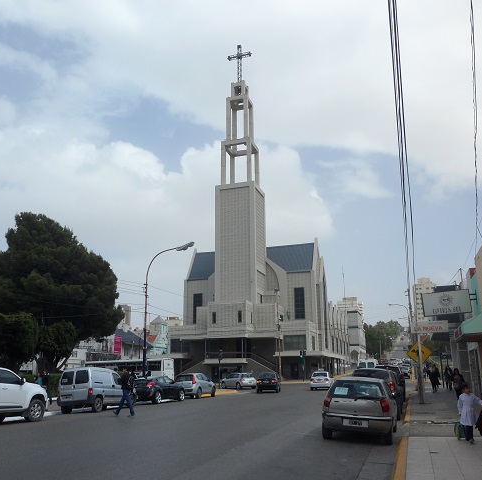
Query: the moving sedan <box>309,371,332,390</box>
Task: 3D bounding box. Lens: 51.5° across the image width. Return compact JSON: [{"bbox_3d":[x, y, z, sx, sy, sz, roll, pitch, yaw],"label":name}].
[{"bbox_3d":[6.443,10.988,39.065,1.680,1.460,4.200,-4,-15,14],"label":"moving sedan"}]

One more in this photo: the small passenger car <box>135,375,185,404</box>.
[{"bbox_3d":[-4.549,8.228,27.582,1.790,1.410,4.220,-5,-15,18],"label":"small passenger car"}]

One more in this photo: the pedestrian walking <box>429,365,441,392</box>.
[{"bbox_3d":[11.674,8.352,30.103,0.500,1.640,0.400,-5,-15,18],"label":"pedestrian walking"}]

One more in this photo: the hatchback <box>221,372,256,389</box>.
[{"bbox_3d":[-0.239,12.442,44.156,1.680,1.450,4.000,7,-16,-28],"label":"hatchback"}]

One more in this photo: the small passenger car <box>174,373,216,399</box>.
[{"bbox_3d":[-2.904,9.470,32.466,1.670,1.460,3.900,-5,-15,18],"label":"small passenger car"}]

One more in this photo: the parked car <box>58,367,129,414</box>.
[{"bbox_3d":[-6.082,6.481,21.887,1.720,1.800,4.120,-5,-15,18],"label":"parked car"}]

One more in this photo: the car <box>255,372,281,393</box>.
[{"bbox_3d":[2.048,10.699,37.565,1.670,1.450,4.200,-2,-14,8],"label":"car"}]

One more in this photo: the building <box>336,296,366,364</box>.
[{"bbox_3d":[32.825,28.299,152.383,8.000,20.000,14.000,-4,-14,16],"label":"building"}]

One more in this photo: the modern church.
[{"bbox_3d":[4.243,-3.988,89.855,24.500,56.000,34.000,-5,-15,18],"label":"modern church"}]

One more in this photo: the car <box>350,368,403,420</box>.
[{"bbox_3d":[4.817,5.483,17.895,1.700,1.600,4.000,-5,-15,18],"label":"car"}]

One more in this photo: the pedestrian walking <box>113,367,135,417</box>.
[{"bbox_3d":[-4.311,5.673,18.659,0.680,1.750,0.500,-3,-14,10],"label":"pedestrian walking"}]

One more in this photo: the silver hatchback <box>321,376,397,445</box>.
[{"bbox_3d":[3.104,4.235,12.708,1.620,1.440,3.780,-5,-15,18],"label":"silver hatchback"}]

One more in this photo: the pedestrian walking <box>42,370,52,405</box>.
[{"bbox_3d":[-9.037,6.879,23.345,0.520,1.630,0.450,-5,-15,18],"label":"pedestrian walking"}]

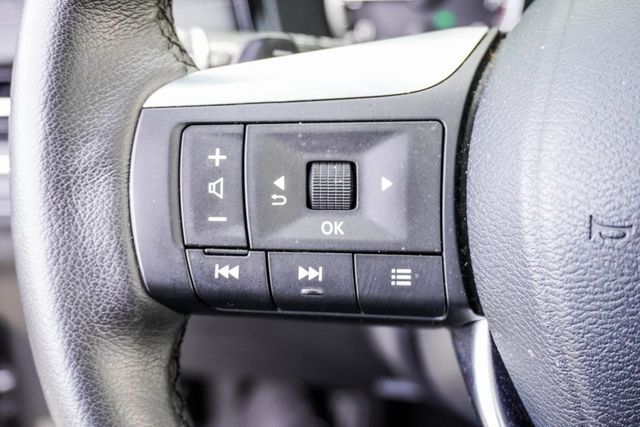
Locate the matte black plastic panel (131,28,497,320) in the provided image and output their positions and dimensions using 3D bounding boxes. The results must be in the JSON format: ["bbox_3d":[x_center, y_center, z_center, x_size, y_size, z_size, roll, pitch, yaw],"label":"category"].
[{"bbox_3d":[-0.002,-0.011,0.235,0.097,0.077,0.028,0,0,7],"label":"matte black plastic panel"}]

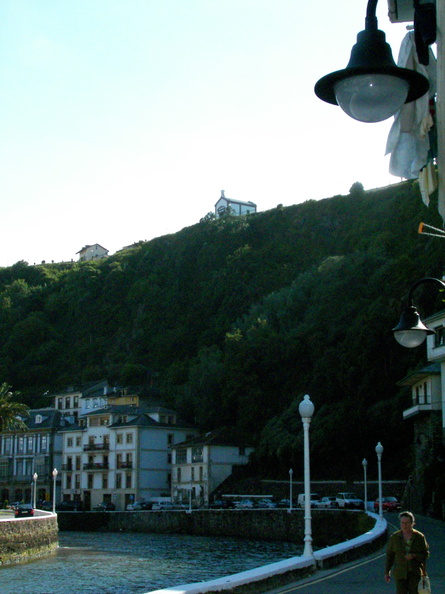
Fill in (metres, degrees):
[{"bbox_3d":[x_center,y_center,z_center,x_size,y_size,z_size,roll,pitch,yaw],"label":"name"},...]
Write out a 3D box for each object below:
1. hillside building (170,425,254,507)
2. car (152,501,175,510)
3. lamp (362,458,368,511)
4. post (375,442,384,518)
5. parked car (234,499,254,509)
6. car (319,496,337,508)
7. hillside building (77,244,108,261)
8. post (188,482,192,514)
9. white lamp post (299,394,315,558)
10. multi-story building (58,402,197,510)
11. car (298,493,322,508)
[{"bbox_3d":[-0.787,26.579,165.028,10.400,12.200,10.600,7,-12,-34],"label":"hillside building"},{"bbox_3d":[-7.911,28.917,146.187,1.720,1.450,4.300,-10,-14,44],"label":"car"},{"bbox_3d":[12.235,16.020,90.678,0.430,4.450,0.430,0,-10,0],"label":"lamp"},{"bbox_3d":[9.341,10.832,62.778,0.430,4.450,0.430,0,-10,0],"label":"post"},{"bbox_3d":[2.783,26.115,133.472,1.680,1.430,4.000,4,-11,-20],"label":"parked car"},{"bbox_3d":[10.989,21.657,110.908,1.680,1.430,4.000,3,-11,-16],"label":"car"},{"bbox_3d":[-45.631,-15.398,374.735,8.200,5.500,10.000,5,-11,-25],"label":"hillside building"},{"bbox_3d":[-4.248,26.453,141.550,0.380,3.850,0.380,0,-11,0],"label":"post"},{"bbox_3d":[2.111,4.448,26.623,0.380,4.000,0.380,0,-11,0],"label":"white lamp post"},{"bbox_3d":[-15.049,25.752,171.176,12.800,16.713,19.800,10,-15,-43],"label":"multi-story building"},{"bbox_3d":[10.032,23.483,121.764,1.750,1.870,4.200,5,-11,-24],"label":"car"}]

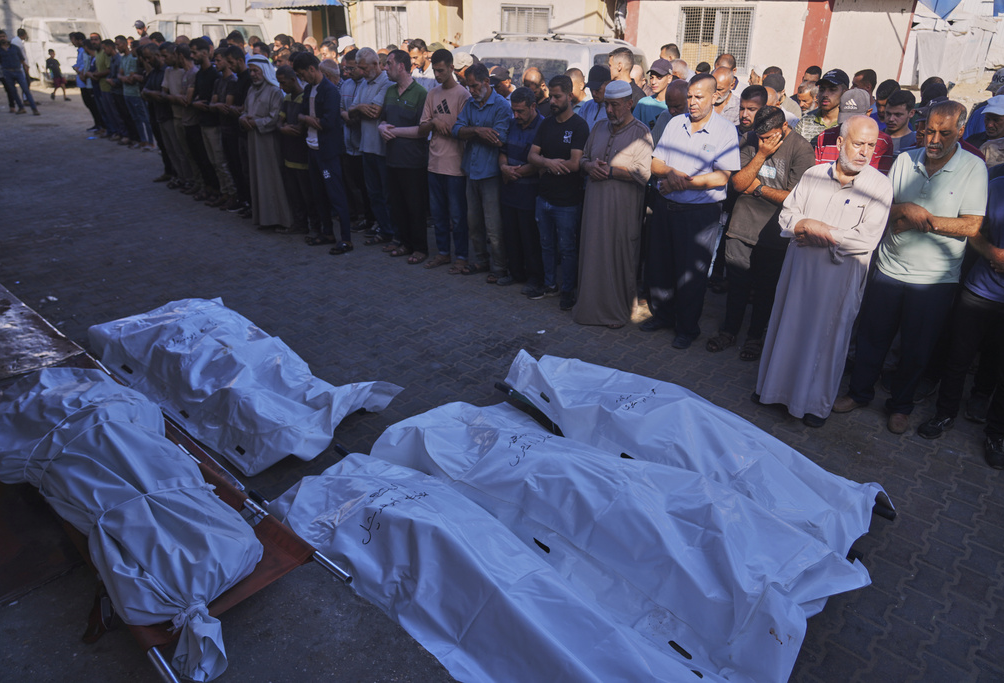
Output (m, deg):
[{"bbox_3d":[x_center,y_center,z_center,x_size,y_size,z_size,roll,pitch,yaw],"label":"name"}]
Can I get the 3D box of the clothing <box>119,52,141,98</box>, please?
[{"bbox_3d":[-6.104,-4.376,11.232,0.330,0.720,0.470,-23,34,-38],"label":"clothing"}]

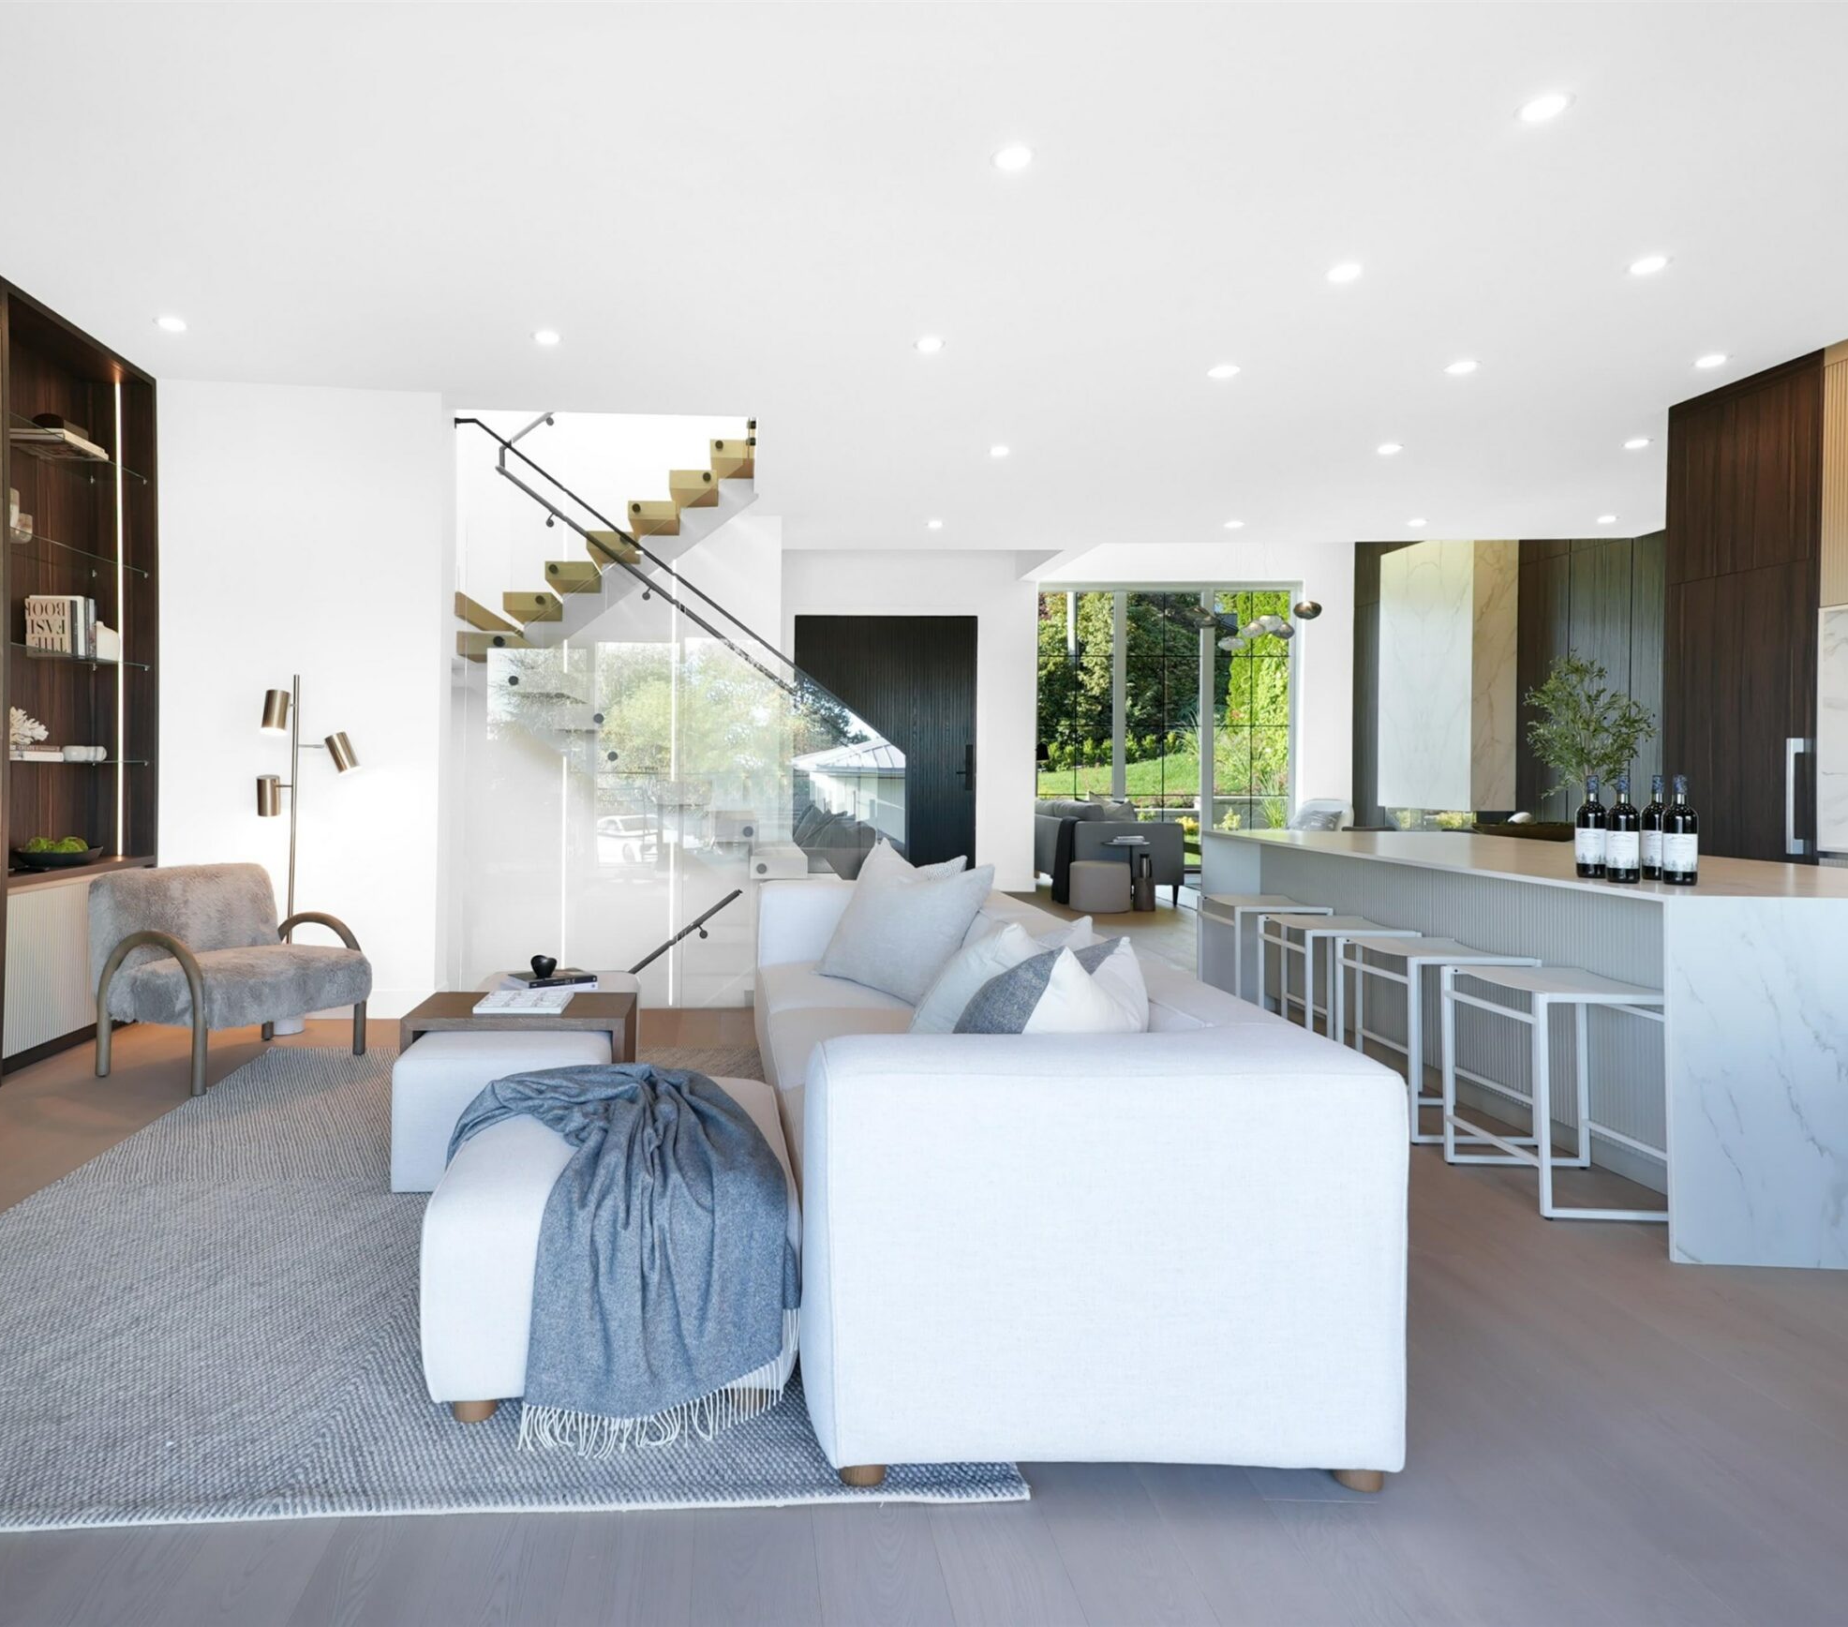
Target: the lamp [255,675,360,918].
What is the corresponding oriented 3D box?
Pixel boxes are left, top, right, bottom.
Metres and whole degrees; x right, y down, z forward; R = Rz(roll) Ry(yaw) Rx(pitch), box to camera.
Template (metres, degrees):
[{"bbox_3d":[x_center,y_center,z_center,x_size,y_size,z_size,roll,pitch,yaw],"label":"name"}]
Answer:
[{"bbox_3d":[-2.830,0.184,4.991,0.460,1.640,0.260,0,2,-6],"label":"lamp"}]

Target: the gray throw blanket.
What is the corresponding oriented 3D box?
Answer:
[{"bbox_3d":[-0.620,0.895,2.332,0.740,0.480,0.730,0,2,-9],"label":"gray throw blanket"}]

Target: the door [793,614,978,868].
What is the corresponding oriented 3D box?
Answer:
[{"bbox_3d":[-0.341,-0.488,9.696,1.640,2.520,0.080,0,2,-3],"label":"door"}]

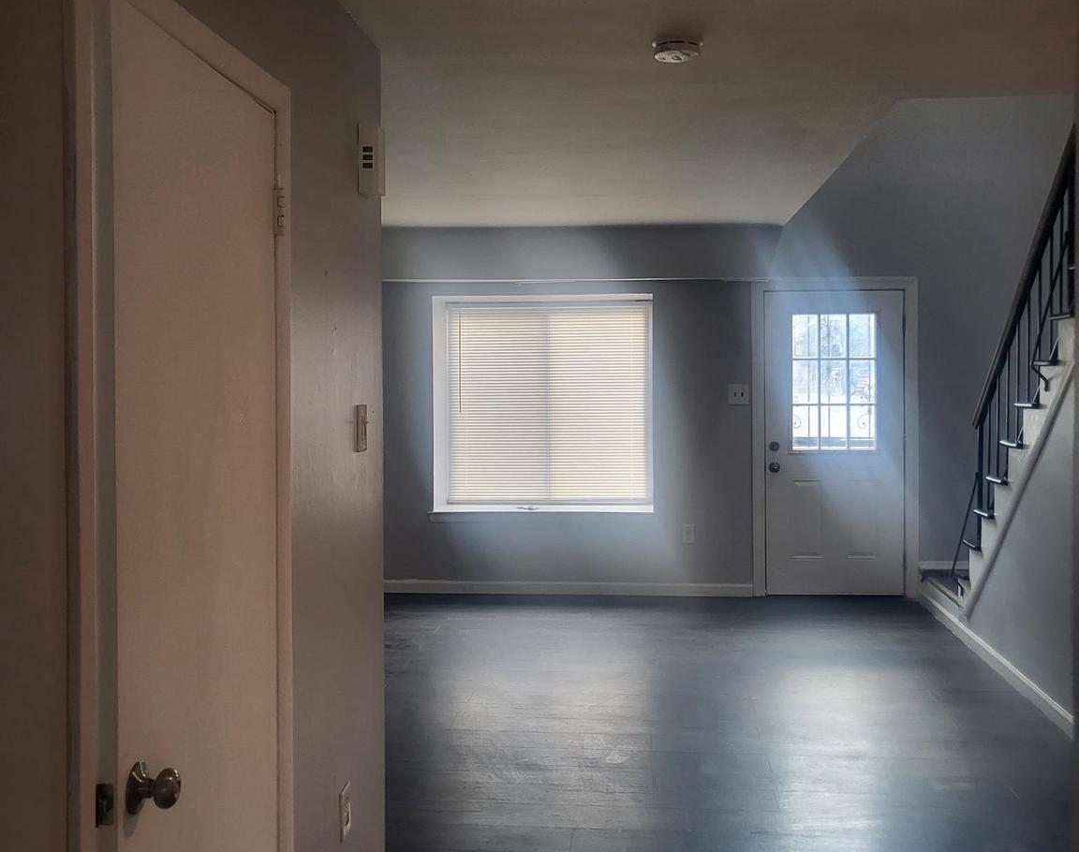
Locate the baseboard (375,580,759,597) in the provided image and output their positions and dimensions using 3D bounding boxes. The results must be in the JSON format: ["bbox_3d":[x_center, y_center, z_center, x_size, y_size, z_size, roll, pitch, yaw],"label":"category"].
[{"bbox_3d":[0.129,1.082,7.261,2.550,0.100,0.020,0,3,5],"label":"baseboard"}]

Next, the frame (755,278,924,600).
[{"bbox_3d":[1.941,0.074,7.137,1.090,2.110,0.120,0,3,5],"label":"frame"}]

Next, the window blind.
[{"bbox_3d":[0.067,-0.161,7.526,1.420,1.420,0.045,0,3,5],"label":"window blind"}]

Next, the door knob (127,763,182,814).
[{"bbox_3d":[-0.553,0.521,1.552,0.066,0.070,0.068,0,3,3],"label":"door knob"}]

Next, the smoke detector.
[{"bbox_3d":[0.403,-1.093,3.160,0.143,0.046,0.143,0,3,5],"label":"smoke detector"}]

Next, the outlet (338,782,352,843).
[{"bbox_3d":[-0.496,0.990,2.773,0.010,0.117,0.073,0,3,5],"label":"outlet"}]

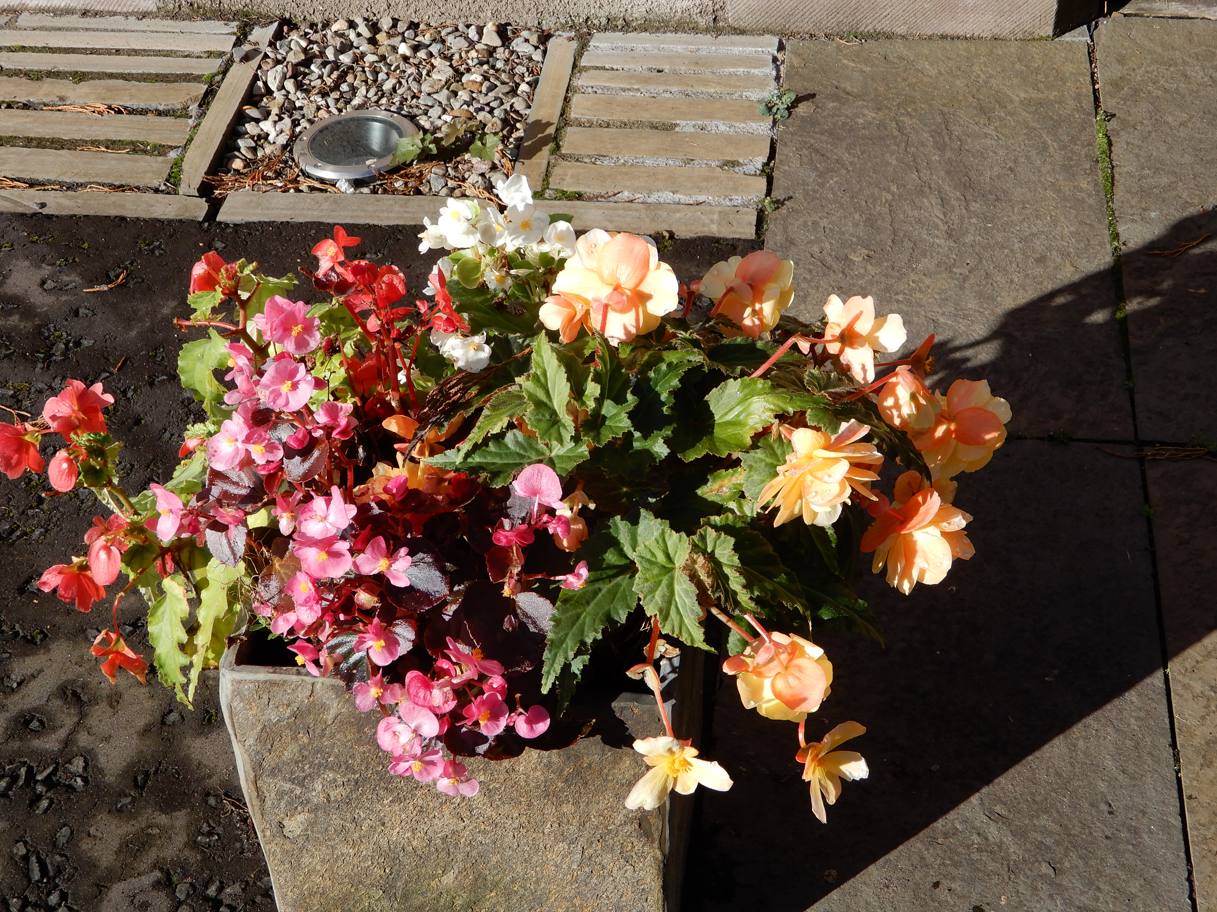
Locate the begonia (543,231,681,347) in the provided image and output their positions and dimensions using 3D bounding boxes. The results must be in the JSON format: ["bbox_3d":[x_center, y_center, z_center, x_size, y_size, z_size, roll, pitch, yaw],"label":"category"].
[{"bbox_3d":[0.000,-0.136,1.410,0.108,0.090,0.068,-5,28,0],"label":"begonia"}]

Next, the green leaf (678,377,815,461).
[{"bbox_3d":[0.103,-0.027,1.288,0.106,0.032,0.071,9,74,9],"label":"green leaf"}]

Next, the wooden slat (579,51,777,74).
[{"bbox_3d":[0.104,-0.589,2.665,0.290,0.025,0.042,3,45,7],"label":"wooden slat"}]

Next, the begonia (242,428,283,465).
[{"bbox_3d":[-0.262,-0.007,1.330,0.032,0.030,0.017,-17,12,-11],"label":"begonia"}]

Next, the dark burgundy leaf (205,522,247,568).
[{"bbox_3d":[-0.264,0.060,1.212,0.028,0.010,0.034,-6,86,11],"label":"dark burgundy leaf"}]

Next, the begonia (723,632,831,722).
[{"bbox_3d":[0.117,0.152,1.217,0.075,0.058,0.065,-2,69,9],"label":"begonia"}]

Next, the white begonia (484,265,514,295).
[{"bbox_3d":[-0.092,-0.148,1.480,0.026,0.025,0.014,-8,14,-3],"label":"white begonia"}]

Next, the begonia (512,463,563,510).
[{"bbox_3d":[-0.047,0.021,1.165,0.034,0.029,0.024,3,30,5],"label":"begonia"}]

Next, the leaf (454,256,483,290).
[{"bbox_3d":[-0.108,-0.141,1.349,0.020,0.025,0.009,3,10,7],"label":"leaf"}]

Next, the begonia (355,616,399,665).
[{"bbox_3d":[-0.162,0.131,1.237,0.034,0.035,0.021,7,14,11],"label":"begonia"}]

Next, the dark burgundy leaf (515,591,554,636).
[{"bbox_3d":[-0.049,0.106,1.178,0.025,0.010,0.037,-40,74,10],"label":"dark burgundy leaf"}]

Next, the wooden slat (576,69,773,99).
[{"bbox_3d":[0.102,-0.543,2.612,0.285,0.035,0.041,4,46,6],"label":"wooden slat"}]

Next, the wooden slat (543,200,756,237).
[{"bbox_3d":[0.044,-0.307,2.384,0.311,0.035,0.063,4,46,6],"label":"wooden slat"}]

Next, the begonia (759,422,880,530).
[{"bbox_3d":[0.143,0.012,1.192,0.083,0.072,0.055,0,20,-19],"label":"begonia"}]

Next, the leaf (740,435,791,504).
[{"bbox_3d":[0.111,0.009,1.212,0.043,0.016,0.050,0,81,9],"label":"leaf"}]

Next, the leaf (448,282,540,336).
[{"bbox_3d":[-0.097,-0.124,1.480,0.085,0.035,0.065,-9,46,-3],"label":"leaf"}]

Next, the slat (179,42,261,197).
[{"bbox_3d":[-0.576,-0.497,2.644,0.044,0.040,0.392,2,45,6],"label":"slat"}]

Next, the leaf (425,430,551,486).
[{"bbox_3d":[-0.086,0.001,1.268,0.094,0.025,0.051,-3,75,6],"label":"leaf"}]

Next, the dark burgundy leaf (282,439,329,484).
[{"bbox_3d":[-0.217,0.004,1.261,0.032,0.013,0.034,13,63,17],"label":"dark burgundy leaf"}]

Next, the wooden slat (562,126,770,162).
[{"bbox_3d":[0.084,-0.429,2.501,0.290,0.035,0.059,4,46,6],"label":"wooden slat"}]

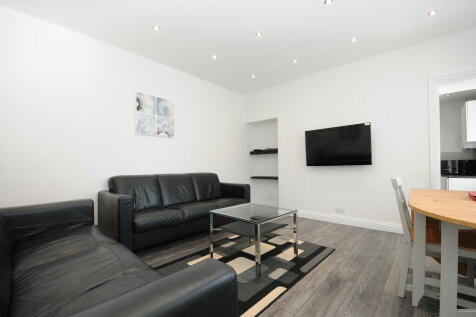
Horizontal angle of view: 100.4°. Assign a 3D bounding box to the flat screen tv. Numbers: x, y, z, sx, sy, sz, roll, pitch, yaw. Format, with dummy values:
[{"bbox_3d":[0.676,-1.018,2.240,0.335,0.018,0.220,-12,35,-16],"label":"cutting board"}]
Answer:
[{"bbox_3d":[1.604,-0.196,3.242,0.965,0.616,0.069,-2,1,41],"label":"flat screen tv"}]

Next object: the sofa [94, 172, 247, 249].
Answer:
[{"bbox_3d":[-0.849,0.675,3.234,0.827,0.827,2.118,-2,-2,43],"label":"sofa"}]

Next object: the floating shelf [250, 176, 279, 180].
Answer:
[{"bbox_3d":[0.668,0.450,4.491,0.808,0.044,0.197,-2,-2,41],"label":"floating shelf"}]

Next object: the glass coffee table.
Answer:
[{"bbox_3d":[0.168,0.816,2.166,0.660,0.473,0.680,-2,-2,43],"label":"glass coffee table"}]

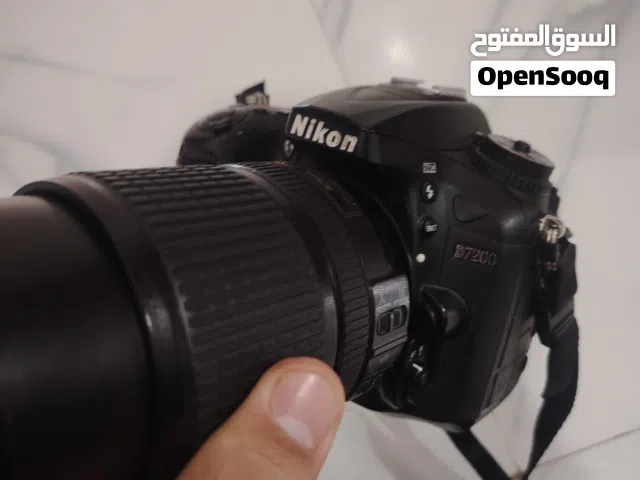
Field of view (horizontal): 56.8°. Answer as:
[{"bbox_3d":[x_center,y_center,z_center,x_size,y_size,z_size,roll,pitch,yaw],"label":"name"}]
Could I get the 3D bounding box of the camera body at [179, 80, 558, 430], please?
[{"bbox_3d":[0.017,-0.005,0.217,0.136,0.106,0.076,21,21,39],"label":"camera body"}]

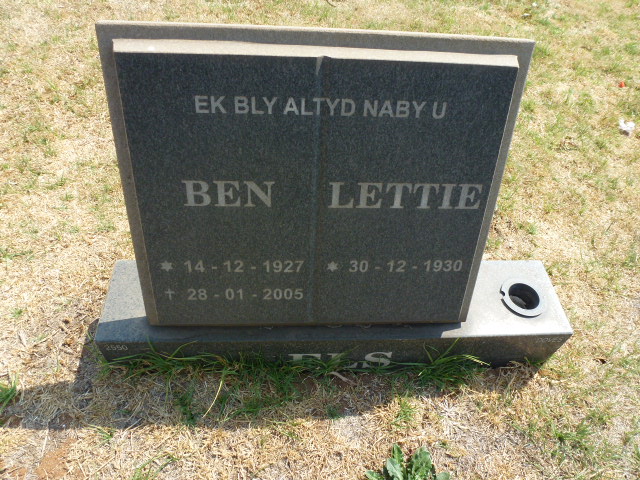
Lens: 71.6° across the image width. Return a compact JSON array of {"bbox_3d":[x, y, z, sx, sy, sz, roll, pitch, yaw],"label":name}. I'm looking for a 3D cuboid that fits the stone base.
[{"bbox_3d":[0.042,0.163,0.995,0.960,0.133,0.189,0,51,-5],"label":"stone base"}]

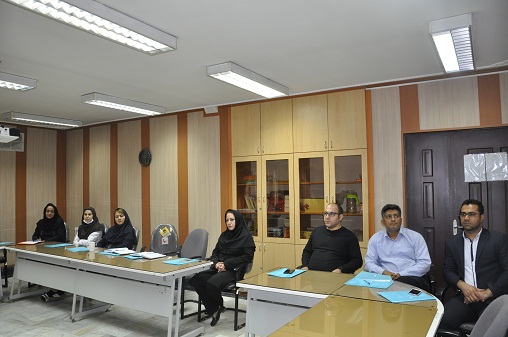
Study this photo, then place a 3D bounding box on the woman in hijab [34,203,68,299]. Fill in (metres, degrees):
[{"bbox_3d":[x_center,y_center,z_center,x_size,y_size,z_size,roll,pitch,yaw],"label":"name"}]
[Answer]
[{"bbox_3d":[-3.173,1.206,5.888,0.520,1.290,0.740,-1,-2,9],"label":"woman in hijab"}]

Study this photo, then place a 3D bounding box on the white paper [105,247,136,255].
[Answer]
[{"bbox_3d":[-1.690,1.043,4.816,0.260,0.020,0.400,1,-3,-44],"label":"white paper"}]

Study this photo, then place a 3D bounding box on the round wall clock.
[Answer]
[{"bbox_3d":[-1.888,-0.188,6.557,0.310,0.310,0.045,-2,-2,31],"label":"round wall clock"}]

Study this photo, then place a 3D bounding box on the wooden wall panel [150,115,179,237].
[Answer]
[{"bbox_3d":[-1.473,0.454,6.283,0.630,2.620,0.030,-2,-3,32],"label":"wooden wall panel"}]

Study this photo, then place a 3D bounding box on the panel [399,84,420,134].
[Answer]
[{"bbox_3d":[1.785,-0.689,4.361,0.200,0.540,0.030,-2,-3,32],"label":"panel"}]

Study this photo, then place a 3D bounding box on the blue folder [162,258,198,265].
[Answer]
[{"bbox_3d":[-0.805,1.006,4.122,0.250,0.012,0.300,-2,-2,26],"label":"blue folder"}]

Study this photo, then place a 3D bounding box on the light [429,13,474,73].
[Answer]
[{"bbox_3d":[1.723,-1.015,3.240,0.290,0.092,1.235,-2,-3,32],"label":"light"}]

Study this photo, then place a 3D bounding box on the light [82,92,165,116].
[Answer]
[{"bbox_3d":[-1.806,-0.890,5.401,0.305,0.092,1.235,-2,-3,32],"label":"light"}]

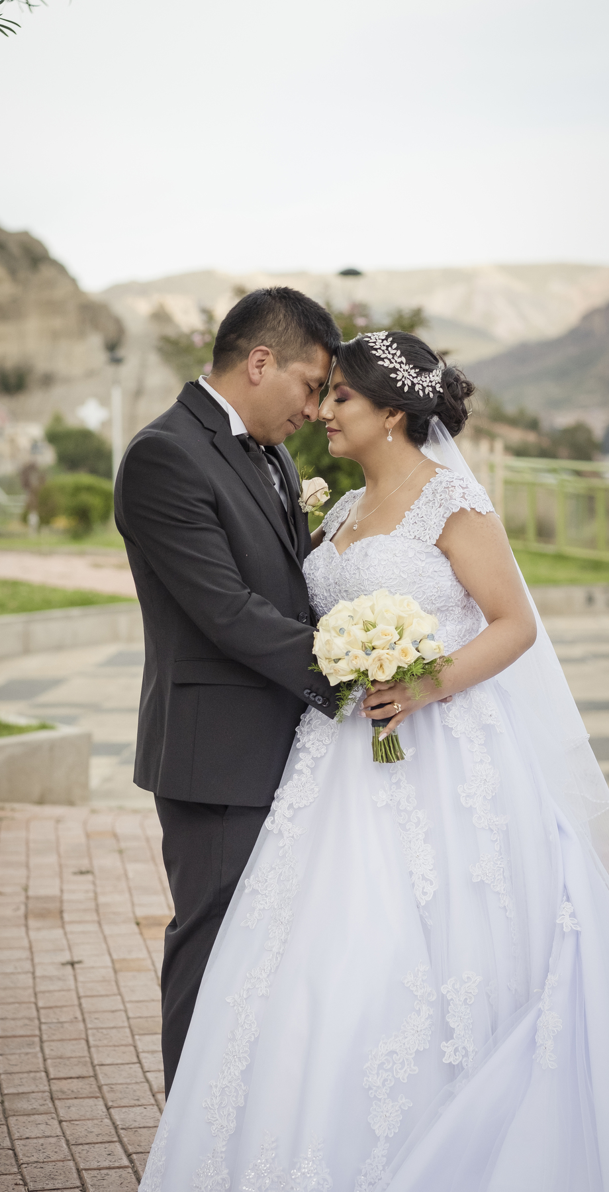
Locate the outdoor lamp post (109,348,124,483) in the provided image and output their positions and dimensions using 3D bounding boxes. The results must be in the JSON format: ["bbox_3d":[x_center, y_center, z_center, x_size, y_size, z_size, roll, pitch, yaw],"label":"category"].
[{"bbox_3d":[-2.910,-2.412,43.000,0.230,2.850,0.230,0,2,0],"label":"outdoor lamp post"}]

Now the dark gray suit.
[{"bbox_3d":[-0.134,0.341,5.000,0.450,1.450,0.530,2,3,32],"label":"dark gray suit"}]

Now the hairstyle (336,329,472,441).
[{"bbox_3d":[0.176,-0.370,4.950,0.250,0.205,0.180,-1,3,-12],"label":"hairstyle"}]

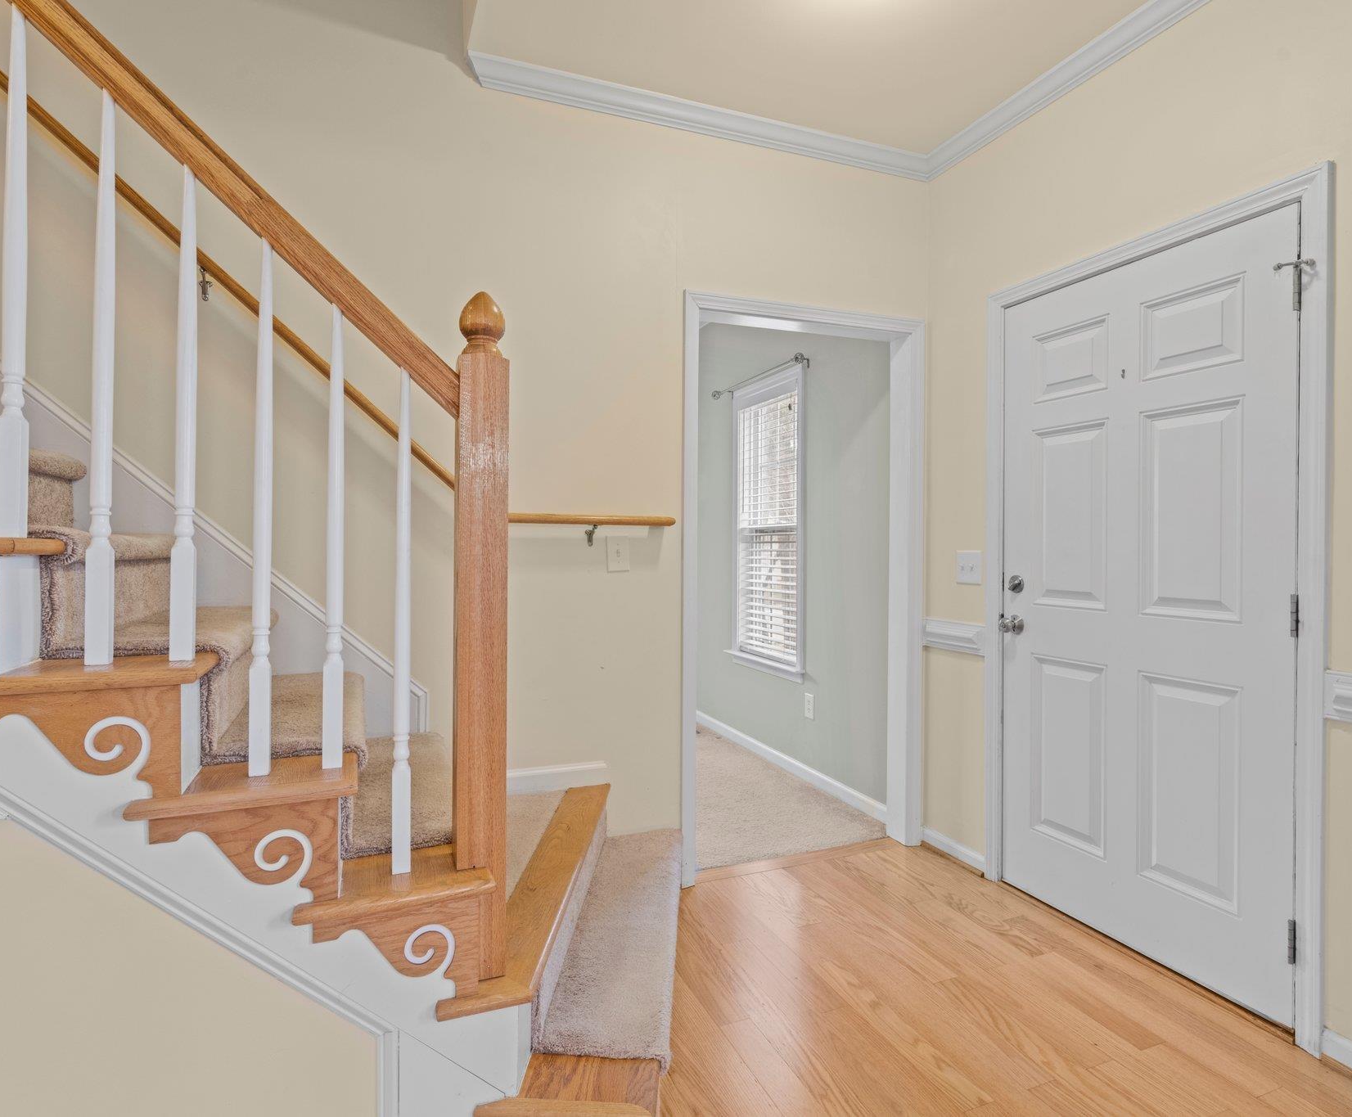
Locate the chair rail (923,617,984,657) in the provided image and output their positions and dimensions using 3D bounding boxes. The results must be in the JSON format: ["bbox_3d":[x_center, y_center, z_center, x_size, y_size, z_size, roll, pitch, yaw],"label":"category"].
[{"bbox_3d":[1.063,0.301,2.673,0.035,0.113,0.305,0,1,-24],"label":"chair rail"}]

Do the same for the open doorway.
[{"bbox_3d":[0.493,0.111,2.700,1.030,2.115,0.125,0,1,-20],"label":"open doorway"}]

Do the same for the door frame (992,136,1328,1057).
[{"bbox_3d":[1.377,0.122,2.103,0.120,2.105,0.975,0,1,-24],"label":"door frame"}]

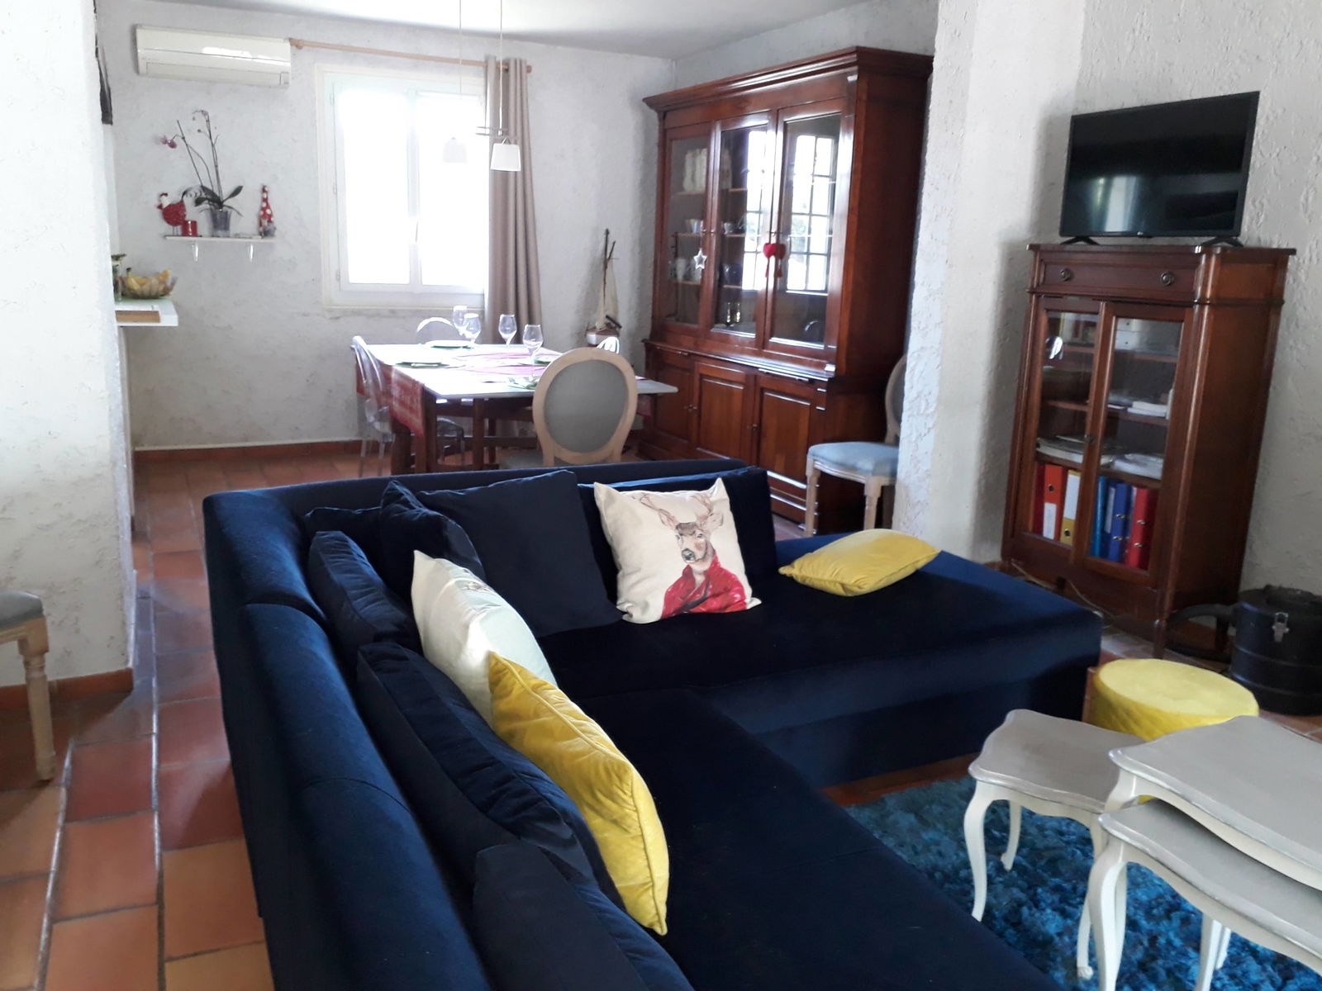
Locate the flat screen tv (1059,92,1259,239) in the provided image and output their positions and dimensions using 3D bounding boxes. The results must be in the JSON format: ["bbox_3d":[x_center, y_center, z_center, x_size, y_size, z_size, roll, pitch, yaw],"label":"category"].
[{"bbox_3d":[1.657,-1.081,3.459,0.080,0.435,0.735,-5,15,-24],"label":"flat screen tv"}]

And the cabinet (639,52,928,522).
[{"bbox_3d":[0.509,-1.128,5.682,0.480,2.173,2.100,-5,15,-26],"label":"cabinet"}]

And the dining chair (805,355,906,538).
[{"bbox_3d":[0.995,-0.206,4.487,0.550,0.970,0.490,-6,16,-30],"label":"dining chair"}]

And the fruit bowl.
[{"bbox_3d":[-2.705,-1.113,5.439,0.285,0.150,0.285,-5,15,-26],"label":"fruit bowl"}]

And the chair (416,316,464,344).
[{"bbox_3d":[-1.187,-0.516,5.677,0.400,0.890,0.510,-5,15,-26],"label":"chair"}]

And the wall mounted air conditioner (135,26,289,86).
[{"bbox_3d":[-2.416,-2.364,5.597,0.750,0.250,0.190,-5,15,-26],"label":"wall mounted air conditioner"}]

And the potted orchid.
[{"bbox_3d":[-2.558,-1.808,5.795,0.380,0.680,0.240,-5,15,-26],"label":"potted orchid"}]

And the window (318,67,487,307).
[{"bbox_3d":[-1.521,-1.843,6.294,1.070,1.380,0.100,-5,15,-26],"label":"window"}]

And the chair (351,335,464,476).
[{"bbox_3d":[-1.168,-0.293,4.845,0.530,0.900,0.410,-5,15,-26],"label":"chair"}]

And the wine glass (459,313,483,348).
[{"bbox_3d":[-0.997,-0.853,5.446,0.090,0.210,0.090,-5,15,-26],"label":"wine glass"}]

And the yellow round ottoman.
[{"bbox_3d":[1.242,0.620,2.534,0.355,0.330,0.355,2,13,0],"label":"yellow round ottoman"}]

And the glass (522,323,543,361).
[{"bbox_3d":[-0.559,-0.645,4.530,0.087,0.215,0.087,-5,15,-26],"label":"glass"}]

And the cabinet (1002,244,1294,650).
[{"bbox_3d":[1.723,-0.204,3.825,0.416,1.375,0.779,-5,15,-26],"label":"cabinet"}]

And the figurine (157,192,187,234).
[{"bbox_3d":[-2.736,-1.579,5.787,0.160,0.225,0.080,-5,15,-26],"label":"figurine"}]

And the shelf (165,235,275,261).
[{"bbox_3d":[-2.470,-1.390,5.816,0.575,0.140,0.190,-5,15,-26],"label":"shelf"}]

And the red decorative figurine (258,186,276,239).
[{"bbox_3d":[-2.252,-1.616,5.871,0.100,0.290,0.090,-5,15,-26],"label":"red decorative figurine"}]

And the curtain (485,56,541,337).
[{"bbox_3d":[-0.926,-1.507,6.670,0.400,2.400,0.160,-5,15,-26],"label":"curtain"}]

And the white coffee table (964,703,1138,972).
[{"bbox_3d":[0.792,0.692,2.063,0.290,0.370,0.355,11,16,33],"label":"white coffee table"}]

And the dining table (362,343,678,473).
[{"bbox_3d":[-0.804,-0.276,5.124,1.000,0.750,1.950,-5,15,-28],"label":"dining table"}]

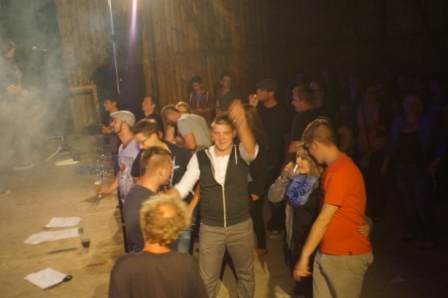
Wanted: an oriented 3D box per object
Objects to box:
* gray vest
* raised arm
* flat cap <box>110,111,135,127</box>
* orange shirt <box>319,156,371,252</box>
[{"bbox_3d":[-0.004,0.260,3.720,0.390,0.580,0.260,-2,16,2],"label":"gray vest"},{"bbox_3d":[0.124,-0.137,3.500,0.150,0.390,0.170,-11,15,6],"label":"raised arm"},{"bbox_3d":[-0.933,-0.280,4.800,0.250,0.130,0.190,8,14,-11],"label":"flat cap"},{"bbox_3d":[0.780,0.338,3.300,0.290,0.630,0.440,3,17,22],"label":"orange shirt"}]

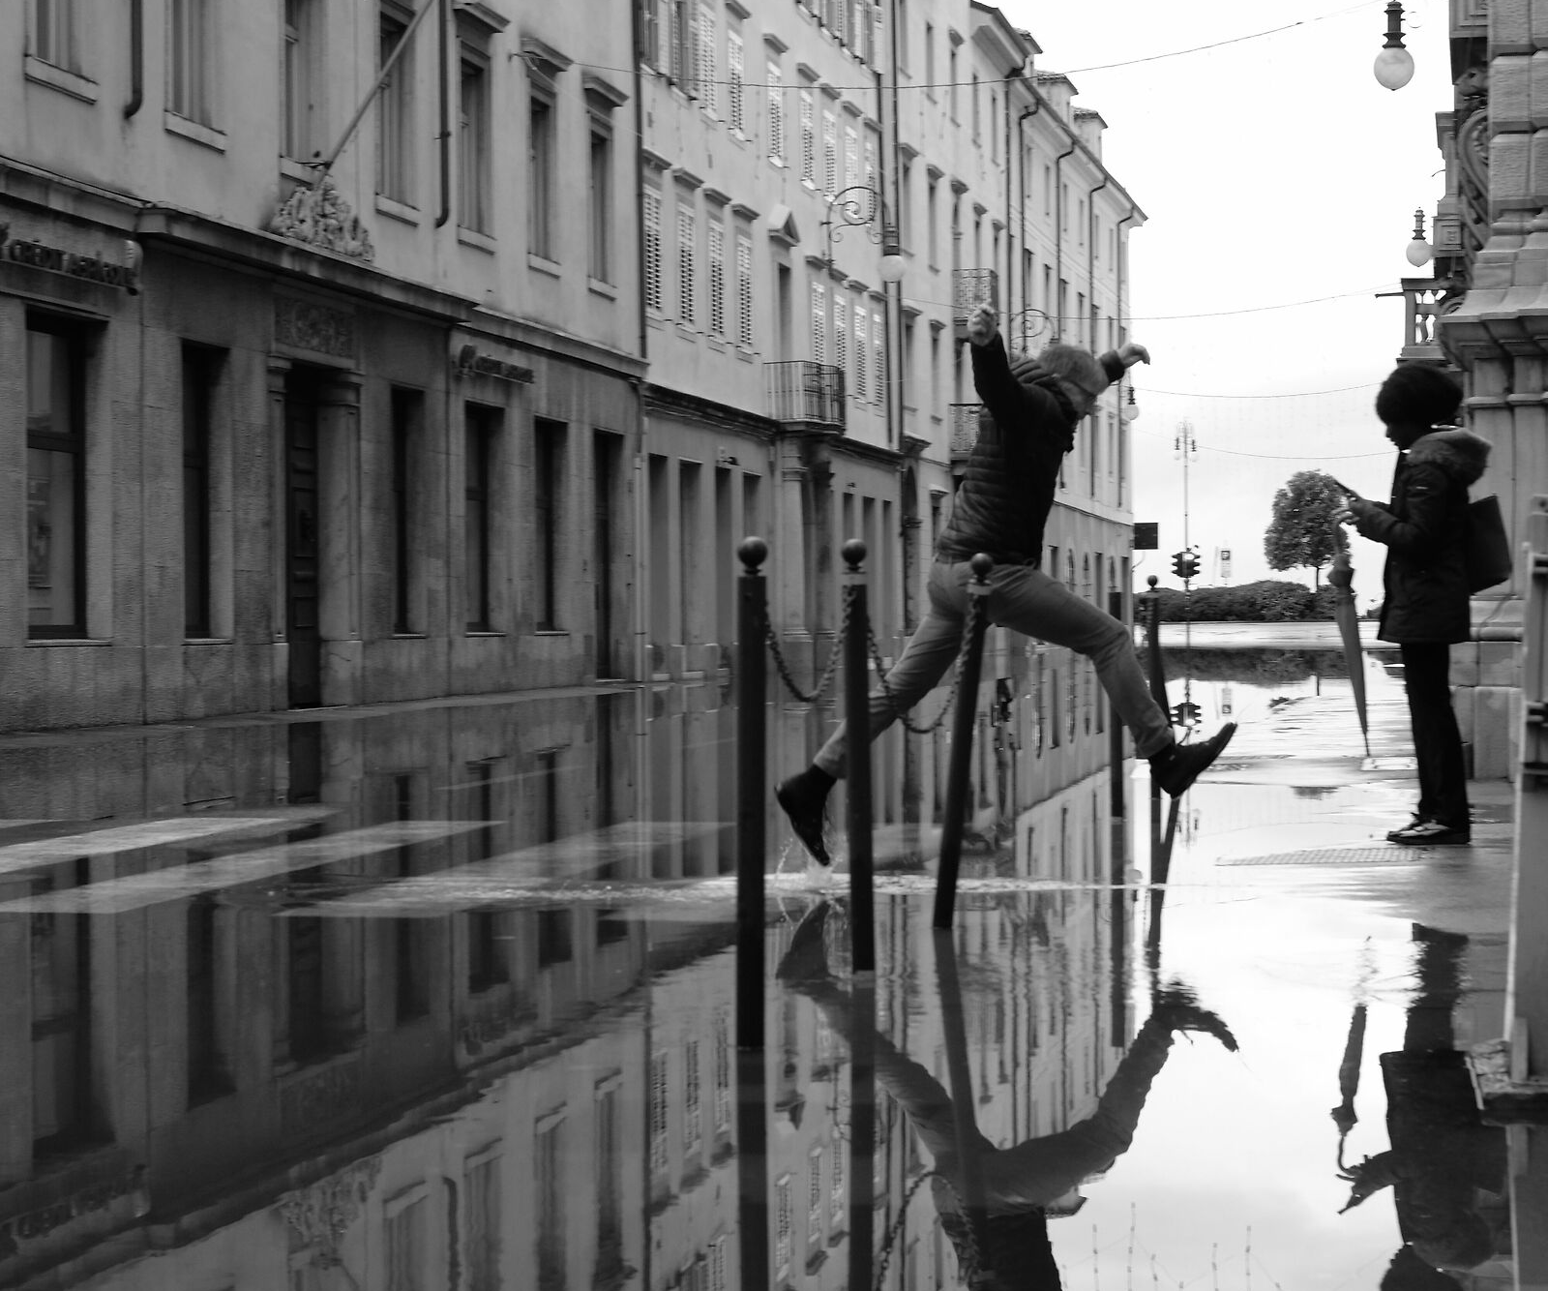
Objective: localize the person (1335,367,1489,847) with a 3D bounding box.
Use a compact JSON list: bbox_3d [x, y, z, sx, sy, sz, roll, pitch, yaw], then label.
[{"bbox_3d":[2.295,-0.147,12.300,0.530,1.720,0.500,0,1,10],"label":"person"}]

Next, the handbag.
[{"bbox_3d":[2.521,-0.362,12.500,0.320,0.310,0.130,-16,0,10],"label":"handbag"}]

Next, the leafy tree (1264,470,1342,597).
[{"bbox_3d":[18.726,-3.599,120.000,3.000,5.200,3.000,0,1,0],"label":"leafy tree"}]

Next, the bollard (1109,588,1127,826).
[{"bbox_3d":[1.429,0.252,14.200,0.064,0.960,0.064,0,1,0],"label":"bollard"}]

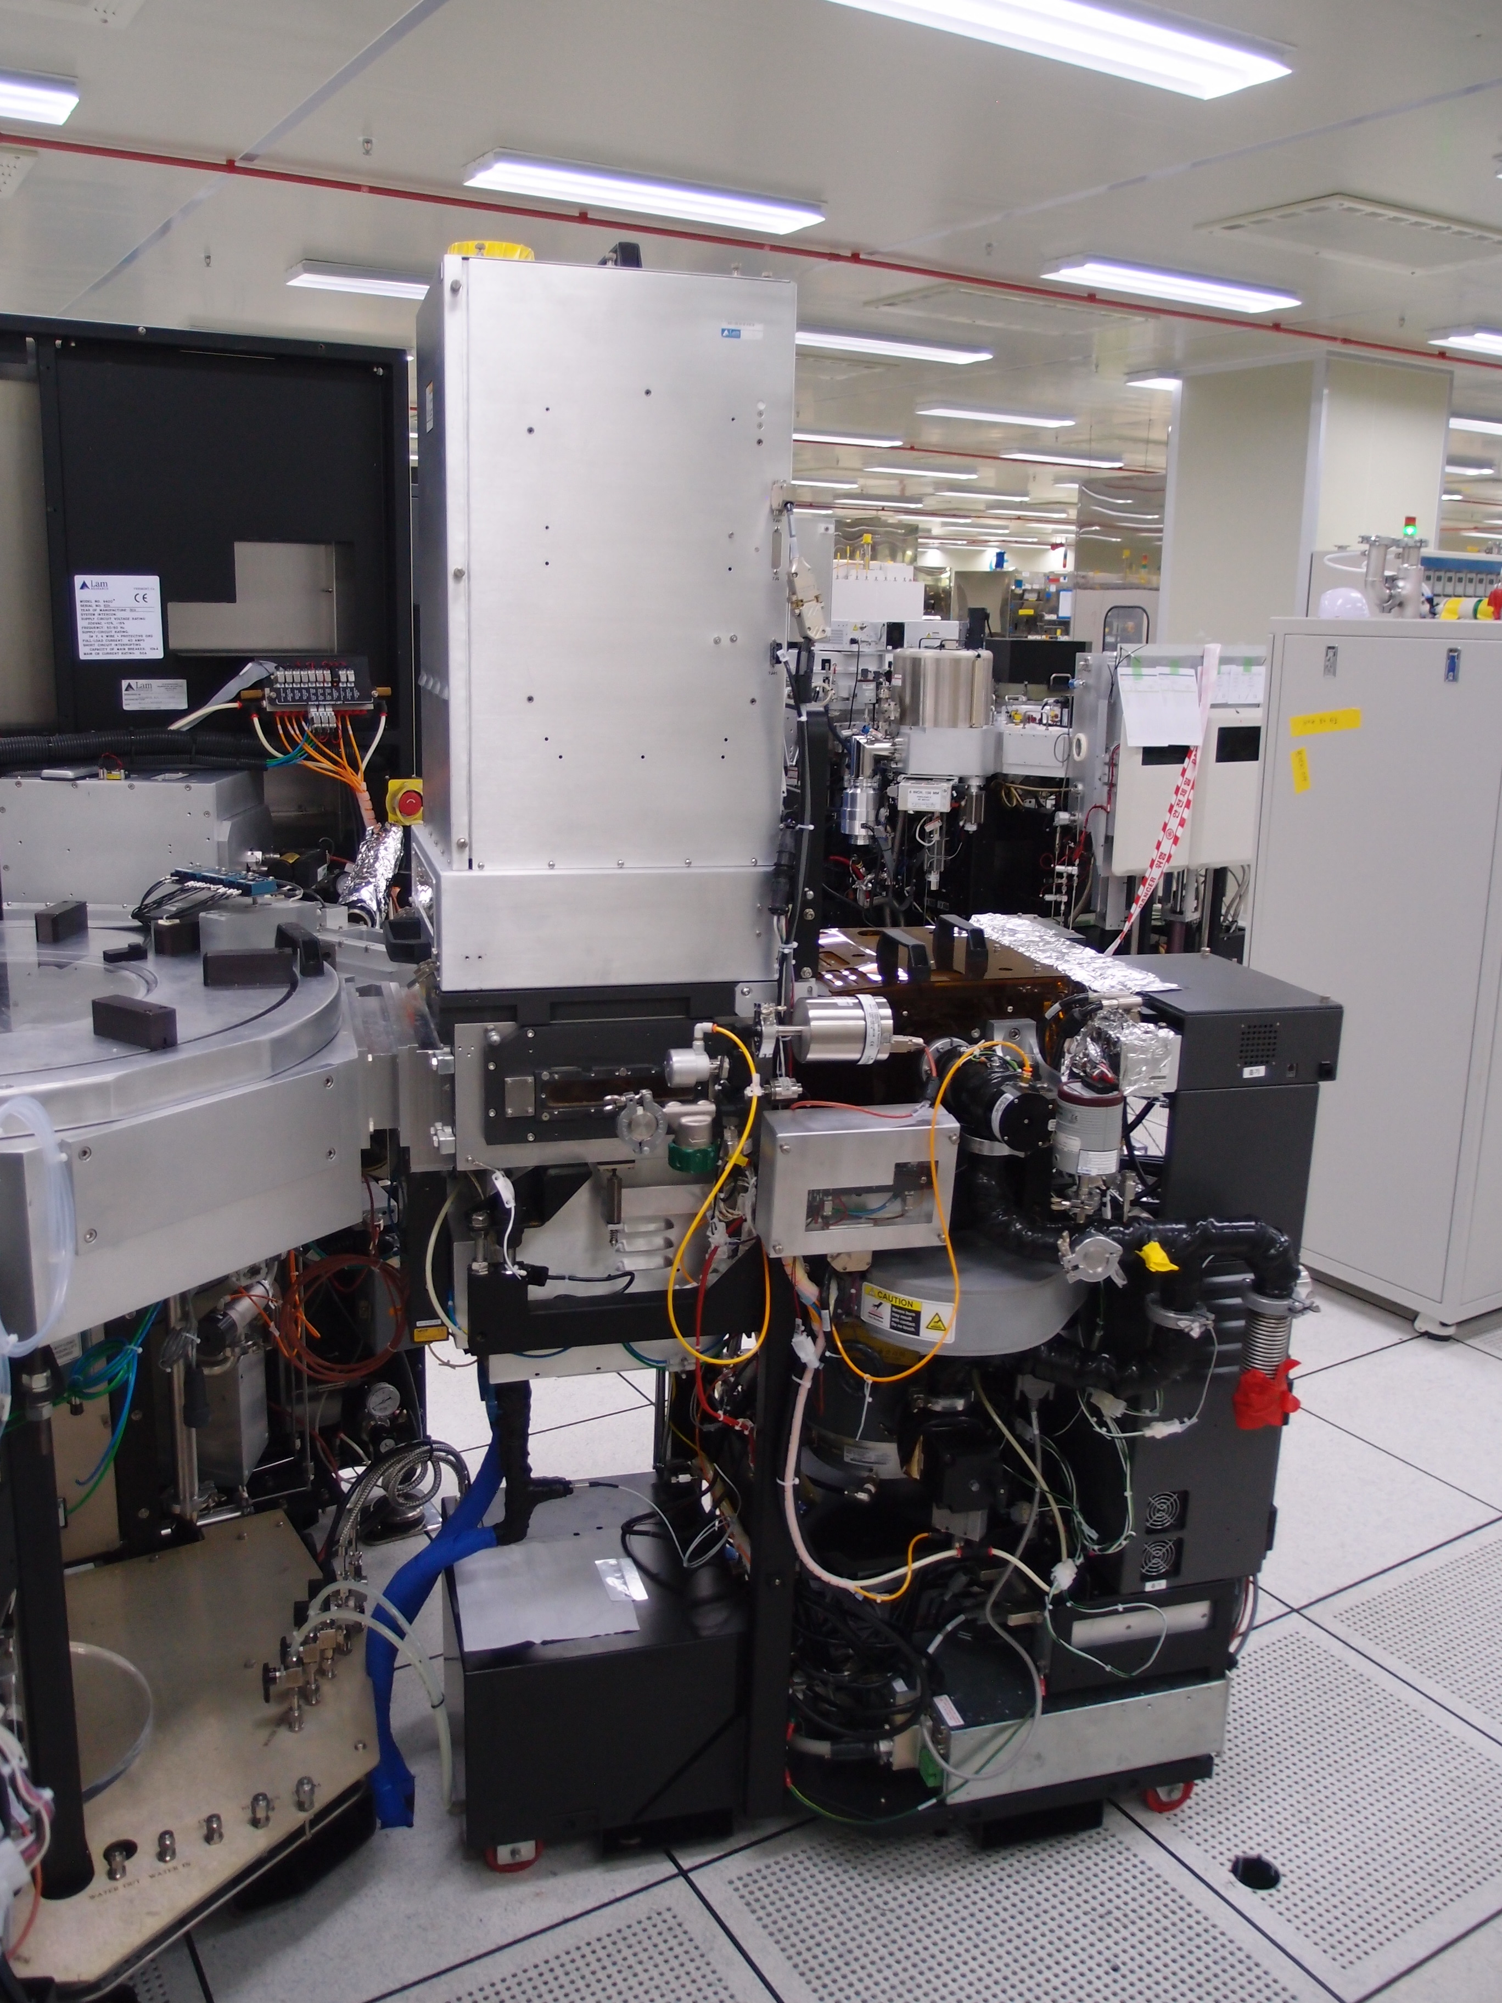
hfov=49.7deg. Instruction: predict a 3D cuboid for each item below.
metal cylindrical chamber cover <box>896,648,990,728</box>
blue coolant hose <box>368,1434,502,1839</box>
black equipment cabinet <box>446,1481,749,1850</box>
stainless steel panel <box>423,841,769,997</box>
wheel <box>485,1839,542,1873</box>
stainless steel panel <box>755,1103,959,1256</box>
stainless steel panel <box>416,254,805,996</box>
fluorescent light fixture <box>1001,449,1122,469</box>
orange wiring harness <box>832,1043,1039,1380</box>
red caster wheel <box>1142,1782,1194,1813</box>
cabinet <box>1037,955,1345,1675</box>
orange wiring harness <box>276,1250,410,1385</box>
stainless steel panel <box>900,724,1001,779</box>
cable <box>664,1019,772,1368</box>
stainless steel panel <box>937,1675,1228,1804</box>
[{"bbox_3d":[0.725,-1.175,6.100,0.360,0.286,0.360,1,13,0],"label":"metal cylindrical chamber cover"},{"bbox_3d":[-0.436,0.893,2.285,0.195,0.460,0.230,-2,14,-15],"label":"blue coolant hose"},{"bbox_3d":[-0.245,0.936,2.347,0.375,0.275,0.432,-2,14,-15],"label":"black equipment cabinet"},{"bbox_3d":[-0.204,-0.127,2.055,0.400,0.142,0.360,-2,14,-15],"label":"stainless steel panel"},{"bbox_3d":[-0.320,1.122,2.174,0.075,0.082,0.040,-2,14,-15],"label":"wheel"},{"bbox_3d":[0.121,0.211,1.927,0.221,0.148,0.090,-2,14,-15],"label":"stainless steel panel"},{"bbox_3d":[-0.196,-0.437,1.980,0.400,0.780,0.360,-2,14,-15],"label":"stainless steel panel"},{"bbox_3d":[2.754,-4.734,14.090,1.240,0.070,0.290,-7,16,-31],"label":"fluorescent light fixture"},{"bbox_3d":[0.208,0.246,1.908,0.230,0.400,0.130,-2,14,-15],"label":"orange wiring harness"},{"bbox_3d":[0.589,1.114,2.313,0.073,0.073,0.032,-2,14,-15],"label":"red caster wheel"},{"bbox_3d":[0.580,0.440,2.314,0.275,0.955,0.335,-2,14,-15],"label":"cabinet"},{"bbox_3d":[-0.550,0.426,2.178,0.168,0.168,0.070,-2,14,-15],"label":"orange wiring harness"},{"bbox_3d":[0.773,-0.966,6.250,0.390,0.205,0.250,0,14,-5],"label":"stainless steel panel"},{"bbox_3d":[-0.039,0.232,1.906,0.120,0.400,0.090,-2,14,-15],"label":"cable"},{"bbox_3d":[0.443,0.982,2.175,0.405,0.115,0.035,-2,14,-15],"label":"stainless steel panel"}]

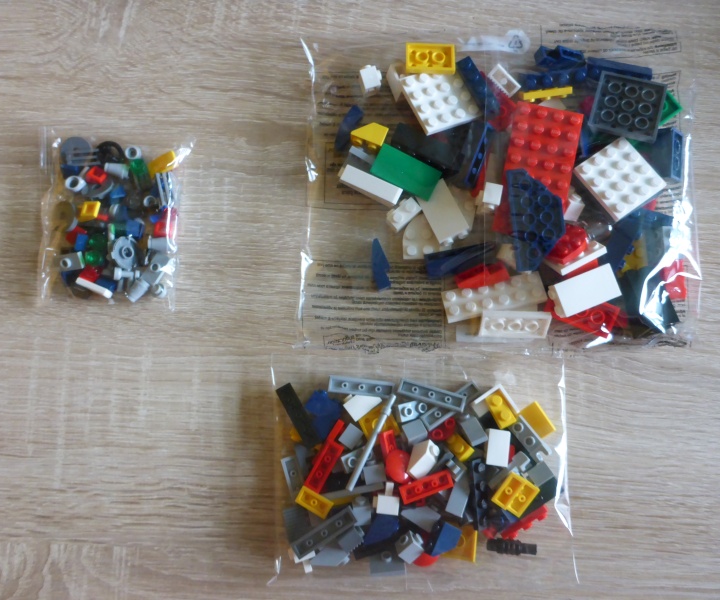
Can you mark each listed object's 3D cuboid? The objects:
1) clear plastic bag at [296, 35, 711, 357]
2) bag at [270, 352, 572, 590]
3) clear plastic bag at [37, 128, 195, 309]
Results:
[{"bbox_3d":[0.069,-0.061,0.317,0.200,0.032,0.168,-1,81,0],"label":"clear plastic bag"},{"bbox_3d":[0.029,0.078,0.299,0.143,0.022,0.107,0,81,0],"label":"bag"},{"bbox_3d":[-0.126,-0.042,0.321,0.072,0.018,0.091,1,81,0],"label":"clear plastic bag"}]

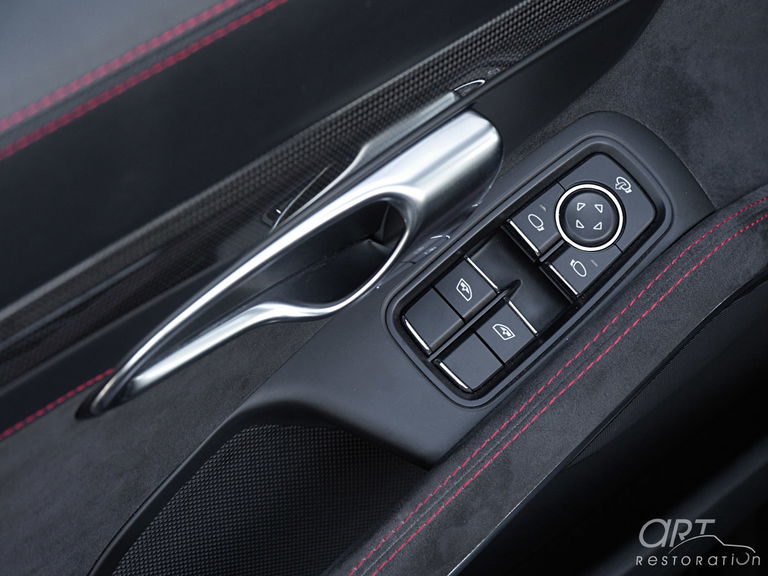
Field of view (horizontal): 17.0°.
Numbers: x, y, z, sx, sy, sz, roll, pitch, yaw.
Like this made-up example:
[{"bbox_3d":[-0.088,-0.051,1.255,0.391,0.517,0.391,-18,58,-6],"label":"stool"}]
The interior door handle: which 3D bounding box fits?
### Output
[{"bbox_3d":[-0.033,-0.007,0.990,0.195,0.044,0.040,-35,65,-14],"label":"interior door handle"}]

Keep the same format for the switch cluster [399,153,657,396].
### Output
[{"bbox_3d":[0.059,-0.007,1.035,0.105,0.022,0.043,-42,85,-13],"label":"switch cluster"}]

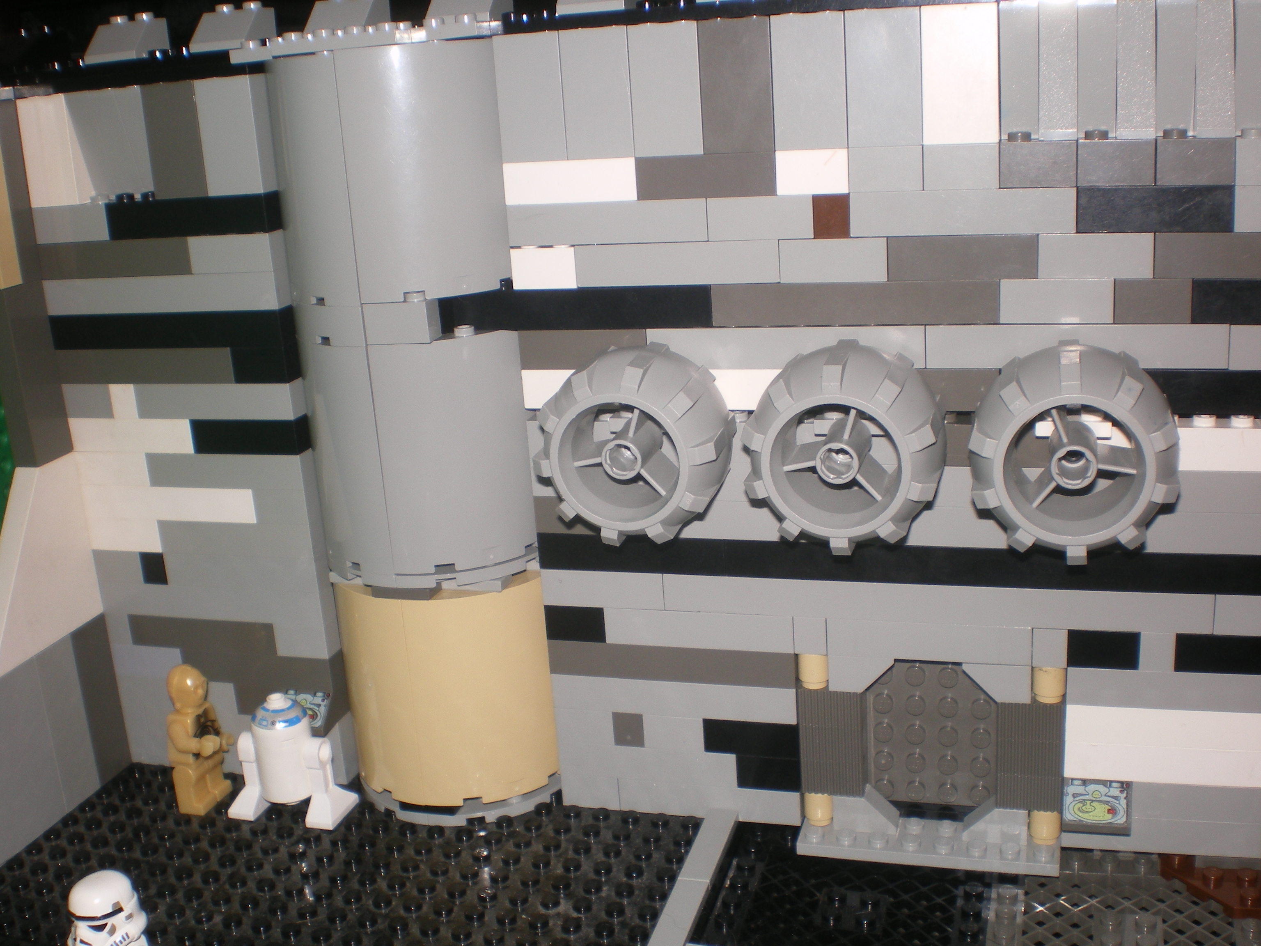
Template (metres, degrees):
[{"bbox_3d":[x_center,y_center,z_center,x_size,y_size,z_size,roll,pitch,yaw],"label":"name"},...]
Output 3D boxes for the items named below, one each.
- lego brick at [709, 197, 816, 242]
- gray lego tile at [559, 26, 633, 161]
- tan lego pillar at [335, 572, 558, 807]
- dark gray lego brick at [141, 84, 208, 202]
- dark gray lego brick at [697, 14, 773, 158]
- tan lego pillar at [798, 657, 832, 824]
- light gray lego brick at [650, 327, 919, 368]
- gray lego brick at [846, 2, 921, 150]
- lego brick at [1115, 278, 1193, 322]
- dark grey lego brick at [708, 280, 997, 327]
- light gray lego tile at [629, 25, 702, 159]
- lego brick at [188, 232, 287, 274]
[{"bbox_3d":[0.030,-0.058,0.312,0.024,0.010,0.008,1,17,17],"label":"lego brick"},{"bbox_3d":[-0.006,-0.086,0.314,0.016,0.029,0.009,1,17,17],"label":"gray lego tile"},{"bbox_3d":[-0.048,0.052,0.378,0.062,0.060,0.054,1,17,17],"label":"tan lego pillar"},{"bbox_3d":[-0.111,-0.085,0.352,0.016,0.029,0.016,1,18,17],"label":"dark gray lego brick"},{"bbox_3d":[0.024,-0.085,0.305,0.016,0.029,0.011,1,17,17],"label":"dark gray lego brick"},{"bbox_3d":[0.046,0.066,0.344,0.008,0.048,0.008,-4,16,1],"label":"tan lego pillar"},{"bbox_3d":[0.036,-0.030,0.319,0.064,0.010,0.008,1,17,17],"label":"light gray lego brick"},{"bbox_3d":[0.055,-0.084,0.296,0.016,0.029,0.009,1,17,17],"label":"gray lego brick"},{"bbox_3d":[0.110,-0.037,0.293,0.016,0.010,0.008,1,17,17],"label":"lego brick"},{"bbox_3d":[0.051,-0.039,0.313,0.064,0.010,0.012,1,17,17],"label":"dark grey lego brick"},{"bbox_3d":[0.010,-0.086,0.311,0.016,0.029,0.016,1,18,17],"label":"light gray lego tile"},{"bbox_3d":[-0.100,-0.056,0.352,0.024,0.010,0.008,1,17,17],"label":"lego brick"}]

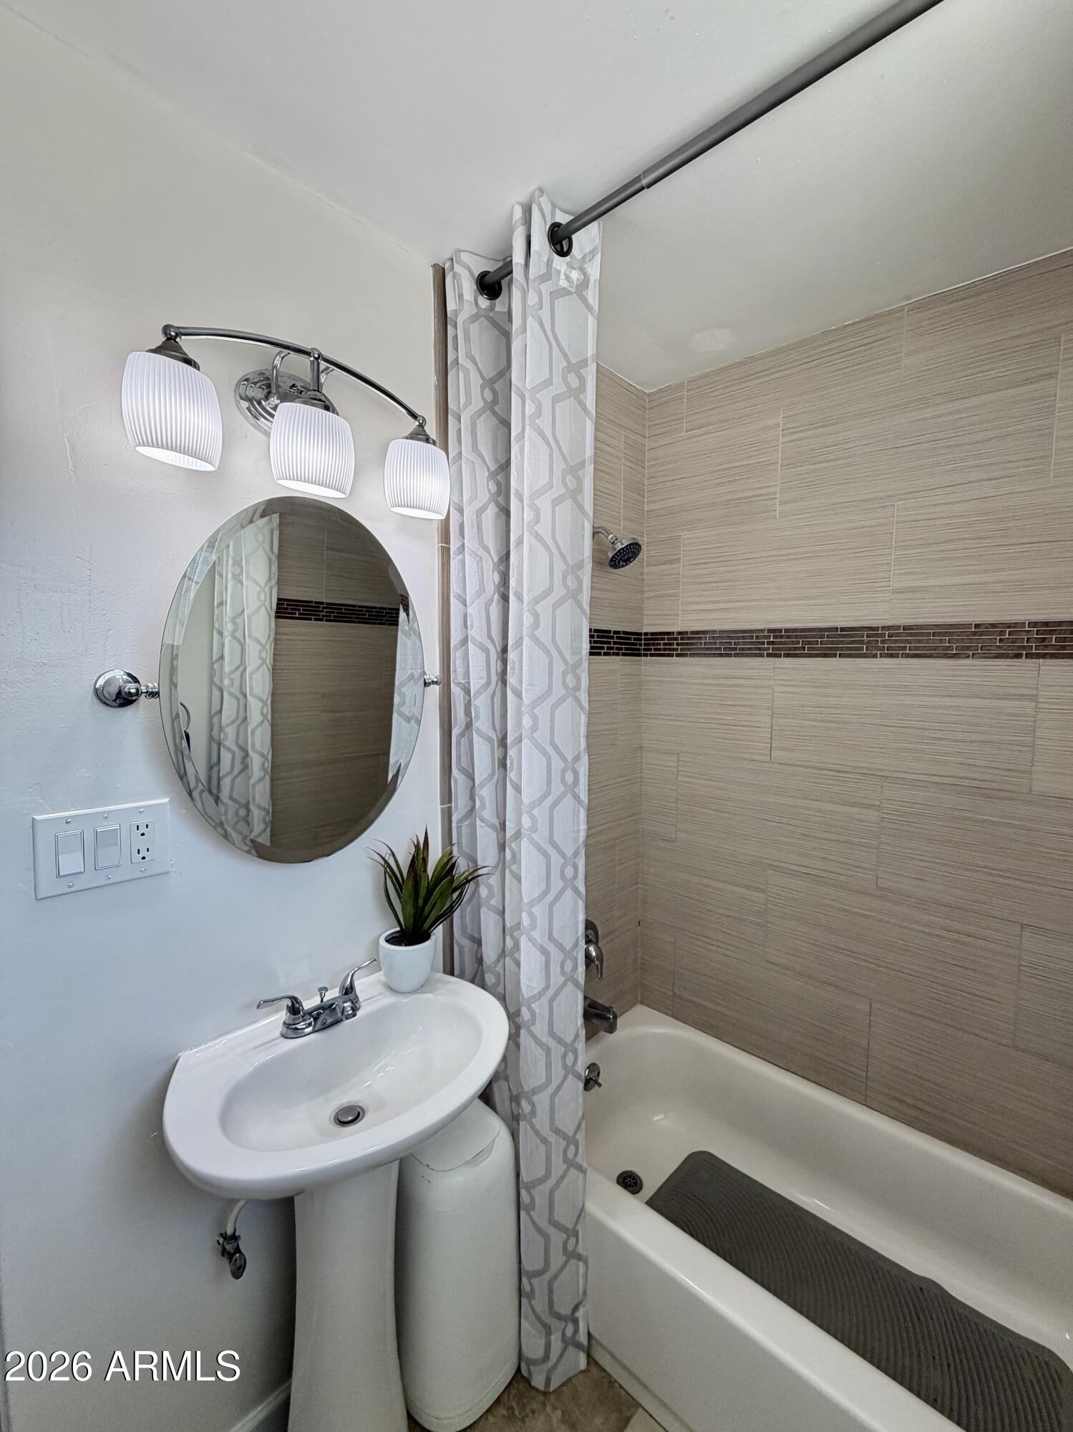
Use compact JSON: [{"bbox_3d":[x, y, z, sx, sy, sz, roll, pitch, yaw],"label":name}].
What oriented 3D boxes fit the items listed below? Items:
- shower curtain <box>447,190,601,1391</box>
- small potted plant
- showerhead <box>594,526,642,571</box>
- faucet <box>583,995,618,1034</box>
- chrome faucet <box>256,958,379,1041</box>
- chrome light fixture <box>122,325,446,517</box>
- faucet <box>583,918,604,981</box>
[{"bbox_3d":[-0.051,0.199,1.217,0.395,2.250,0.115,5,7,44],"label":"shower curtain"},{"bbox_3d":[-0.228,0.399,1.176,0.195,0.318,0.205,0,5,0],"label":"small potted plant"},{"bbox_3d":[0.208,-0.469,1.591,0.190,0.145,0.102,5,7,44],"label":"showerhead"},{"bbox_3d":[0.186,0.886,1.728,0.138,0.080,0.052,5,7,44],"label":"faucet"},{"bbox_3d":[-0.371,0.526,1.050,0.152,0.085,0.226,5,7,44],"label":"chrome faucet"},{"bbox_3d":[-0.391,-0.498,0.986,0.174,0.238,0.534,5,7,44],"label":"chrome light fixture"},{"bbox_3d":[0.166,0.712,1.732,0.082,0.173,0.174,5,7,44],"label":"faucet"}]

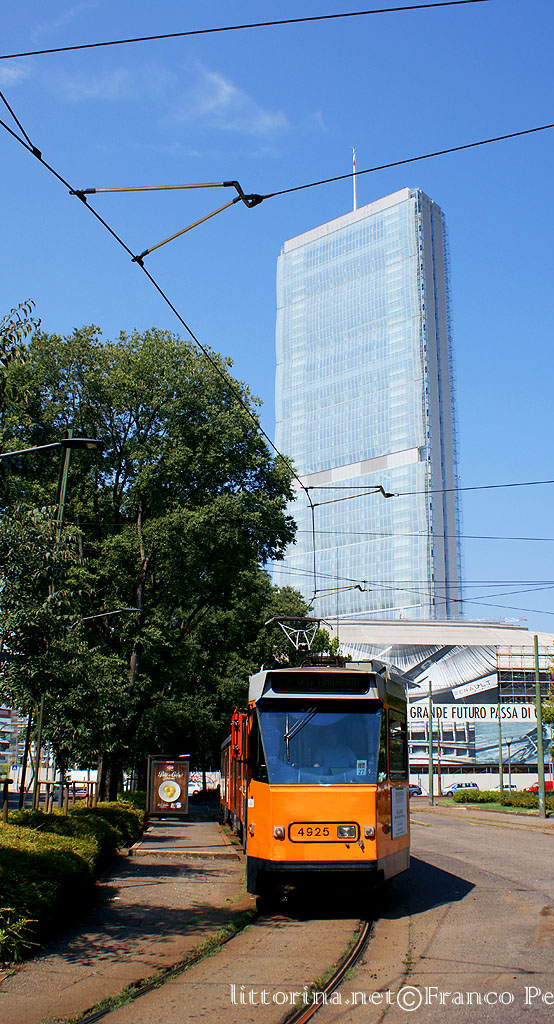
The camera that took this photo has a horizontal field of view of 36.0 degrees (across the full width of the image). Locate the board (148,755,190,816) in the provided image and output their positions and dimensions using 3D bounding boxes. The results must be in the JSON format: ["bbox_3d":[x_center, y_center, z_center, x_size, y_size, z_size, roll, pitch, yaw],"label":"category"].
[{"bbox_3d":[-3.909,9.799,30.451,1.450,2.100,0.250,2,-17,-5],"label":"board"}]

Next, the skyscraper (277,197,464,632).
[{"bbox_3d":[31.600,-11.586,307.173,61.500,209.200,23.500,-12,-21,34],"label":"skyscraper"}]

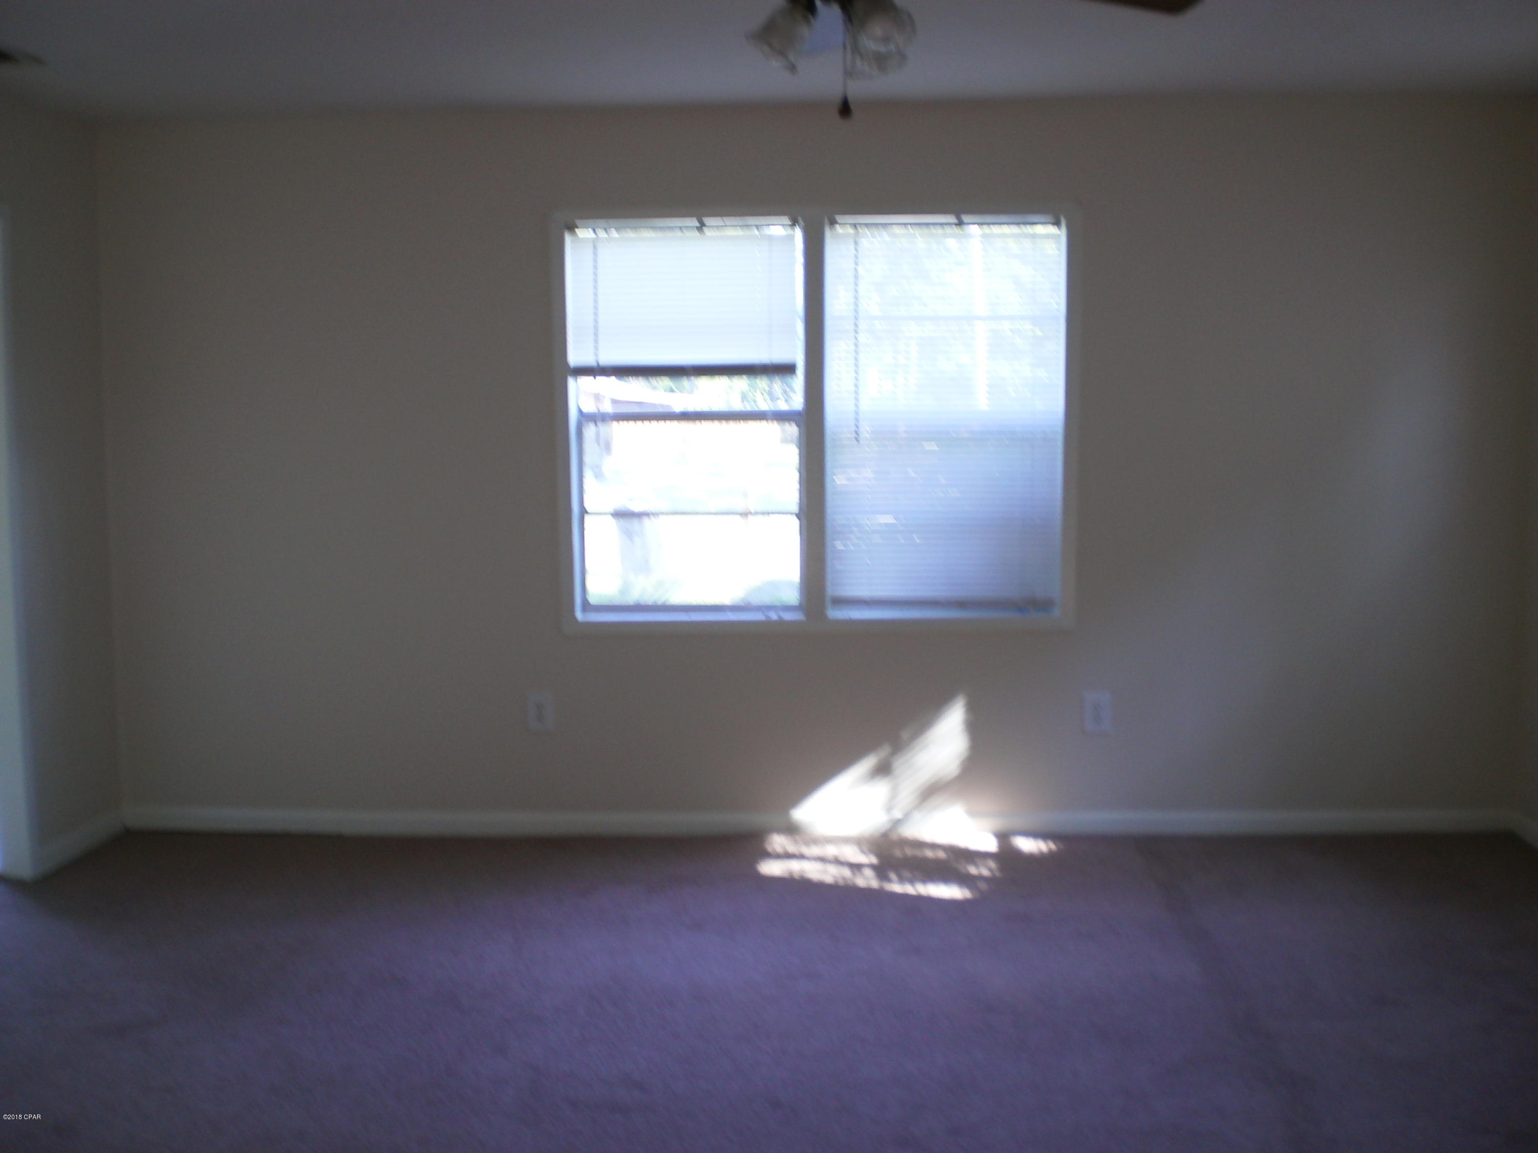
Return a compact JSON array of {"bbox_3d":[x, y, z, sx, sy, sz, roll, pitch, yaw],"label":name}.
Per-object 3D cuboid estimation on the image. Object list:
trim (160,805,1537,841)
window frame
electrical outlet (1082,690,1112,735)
[{"bbox_3d":[0.154,0.822,5.346,4.681,0.088,0.018,0,5,2],"label":"trim"},{"bbox_3d":[0.154,-0.512,5.274,1.693,1.363,0.110,0,5,2],"label":"window frame"},{"bbox_3d":[1.087,0.449,5.283,0.080,0.122,0.012,0,5,2],"label":"electrical outlet"}]

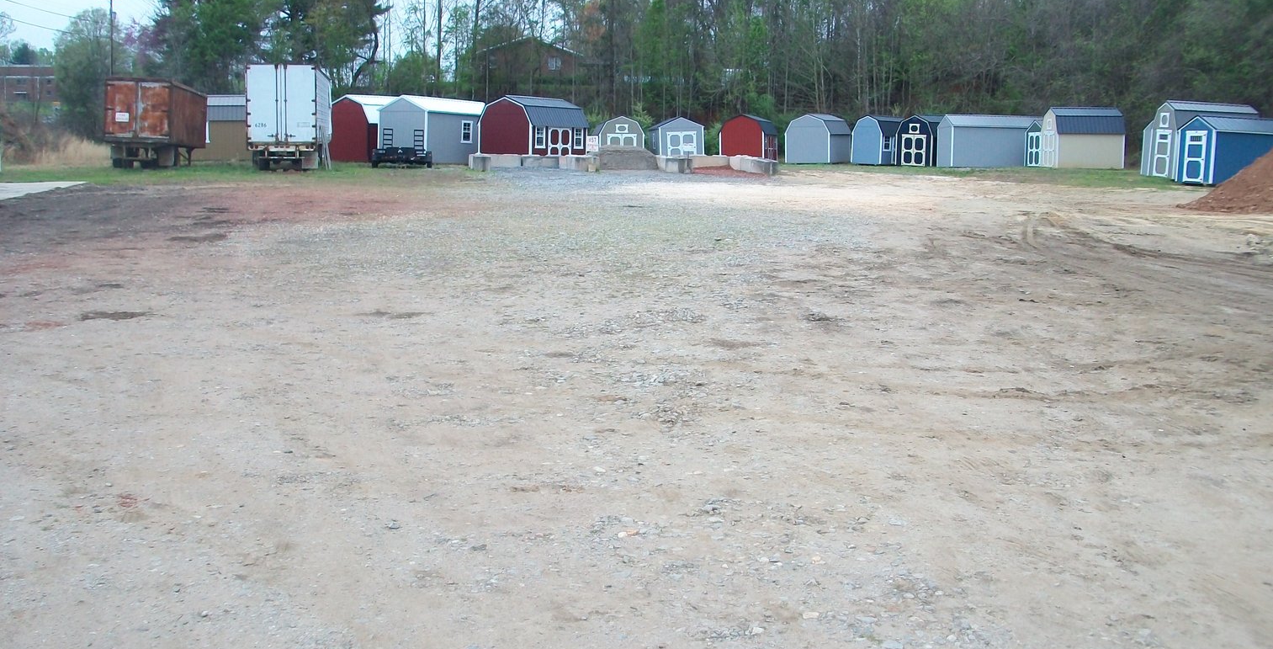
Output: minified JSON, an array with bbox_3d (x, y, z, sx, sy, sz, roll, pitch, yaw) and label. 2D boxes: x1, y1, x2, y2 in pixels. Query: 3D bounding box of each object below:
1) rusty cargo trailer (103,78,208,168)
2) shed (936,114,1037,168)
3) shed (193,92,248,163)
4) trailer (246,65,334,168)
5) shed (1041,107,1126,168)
[{"bbox_3d":[-21.401,-8.876,56.372,2.448,3.526,12.415,-1,9,-13],"label":"rusty cargo trailer"},{"bbox_3d":[21.427,-10.904,74.768,6.233,3.197,2.512,0,9,-8],"label":"shed"},{"bbox_3d":[-20.286,-10.114,64.786,4.875,3.491,3.050,0,9,-5],"label":"shed"},{"bbox_3d":[-14.555,-8.701,53.222,2.509,3.907,13.276,-1,9,-11],"label":"trailer"},{"bbox_3d":[24.918,-10.411,69.992,3.764,3.454,2.535,0,9,-5],"label":"shed"}]

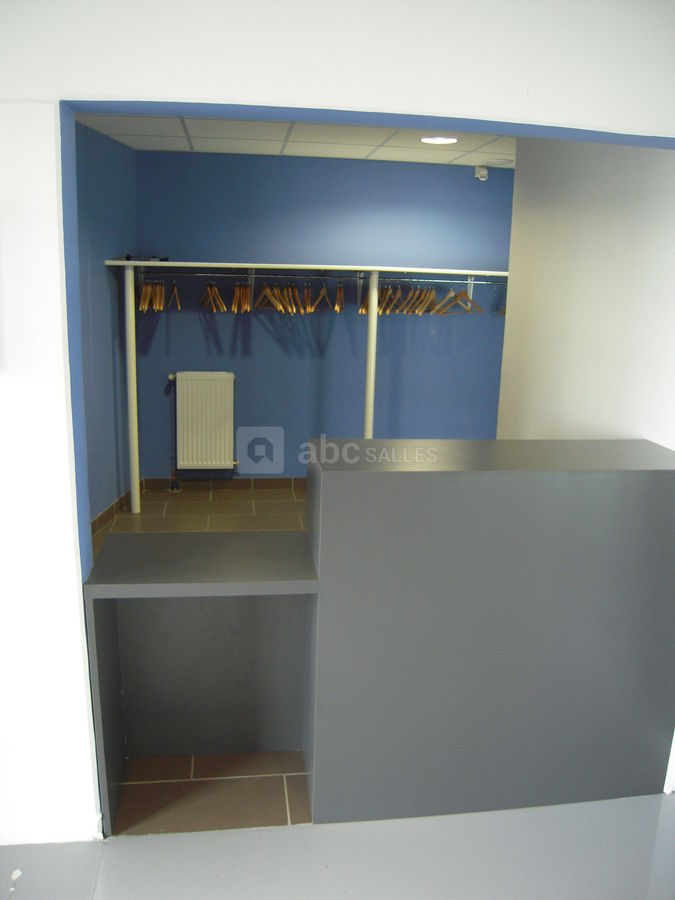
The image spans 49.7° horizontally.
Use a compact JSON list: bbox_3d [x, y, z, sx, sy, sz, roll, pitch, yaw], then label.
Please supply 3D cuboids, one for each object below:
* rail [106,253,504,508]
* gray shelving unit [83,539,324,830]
[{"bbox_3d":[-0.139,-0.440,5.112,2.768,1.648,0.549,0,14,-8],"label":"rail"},{"bbox_3d":[-0.393,0.694,2.210,0.615,0.797,0.376,0,14,-8],"label":"gray shelving unit"}]

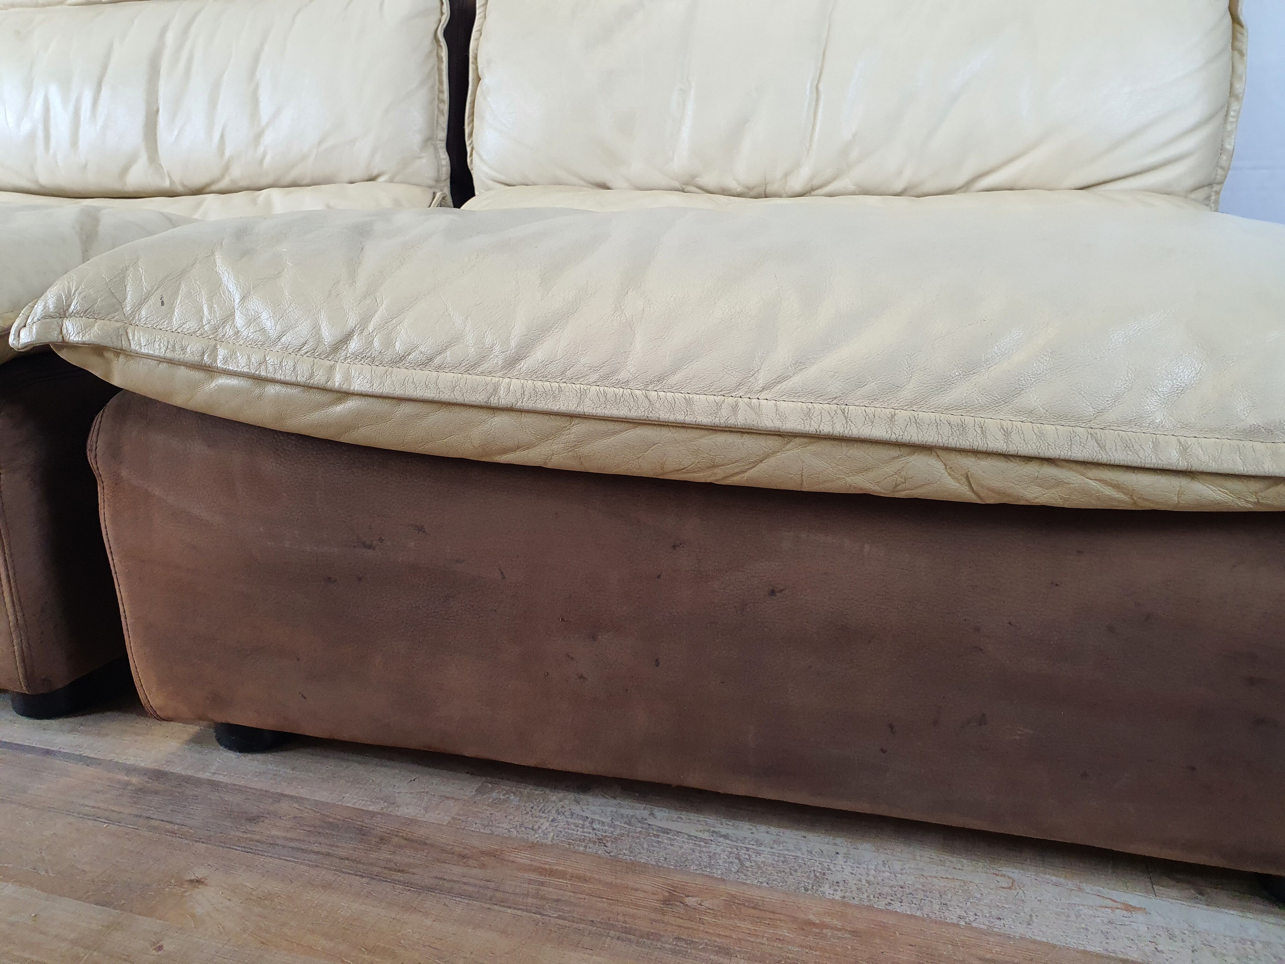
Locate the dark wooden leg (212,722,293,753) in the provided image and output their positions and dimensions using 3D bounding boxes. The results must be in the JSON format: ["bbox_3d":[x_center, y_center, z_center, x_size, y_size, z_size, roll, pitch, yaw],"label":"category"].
[{"bbox_3d":[-0.309,0.181,0.775,0.064,0.042,0.064,4,21,11],"label":"dark wooden leg"}]

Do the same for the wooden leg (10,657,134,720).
[{"bbox_3d":[-0.499,0.166,0.819,0.064,0.042,0.064,4,21,11],"label":"wooden leg"}]

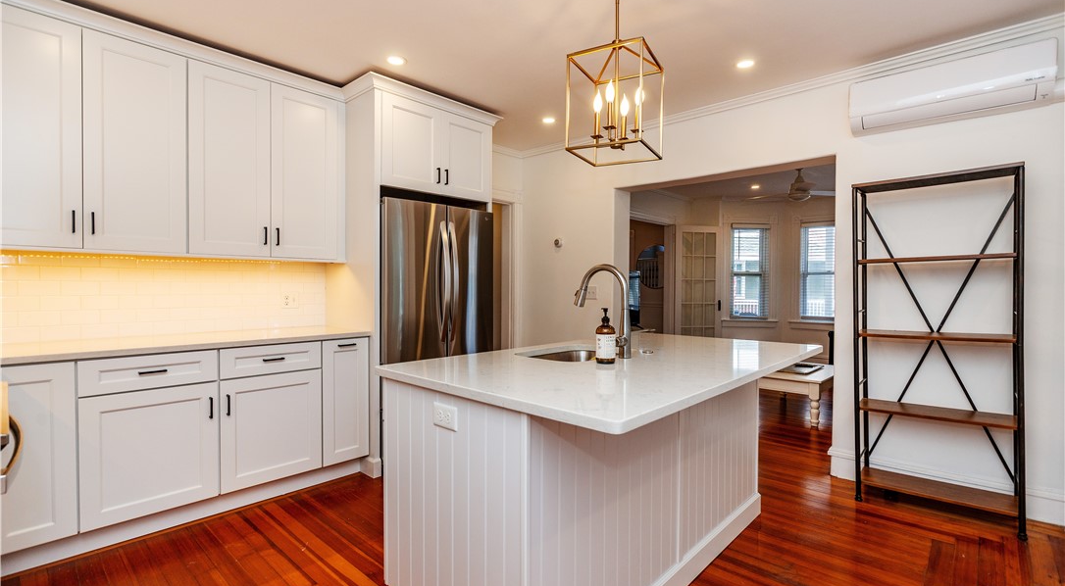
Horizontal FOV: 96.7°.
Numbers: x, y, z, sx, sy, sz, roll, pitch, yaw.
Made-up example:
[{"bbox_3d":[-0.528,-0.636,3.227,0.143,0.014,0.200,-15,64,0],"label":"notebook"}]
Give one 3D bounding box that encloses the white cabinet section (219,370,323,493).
[{"bbox_3d":[-1.647,0.747,2.840,0.610,0.589,0.521,0,0,44],"label":"white cabinet section"}]

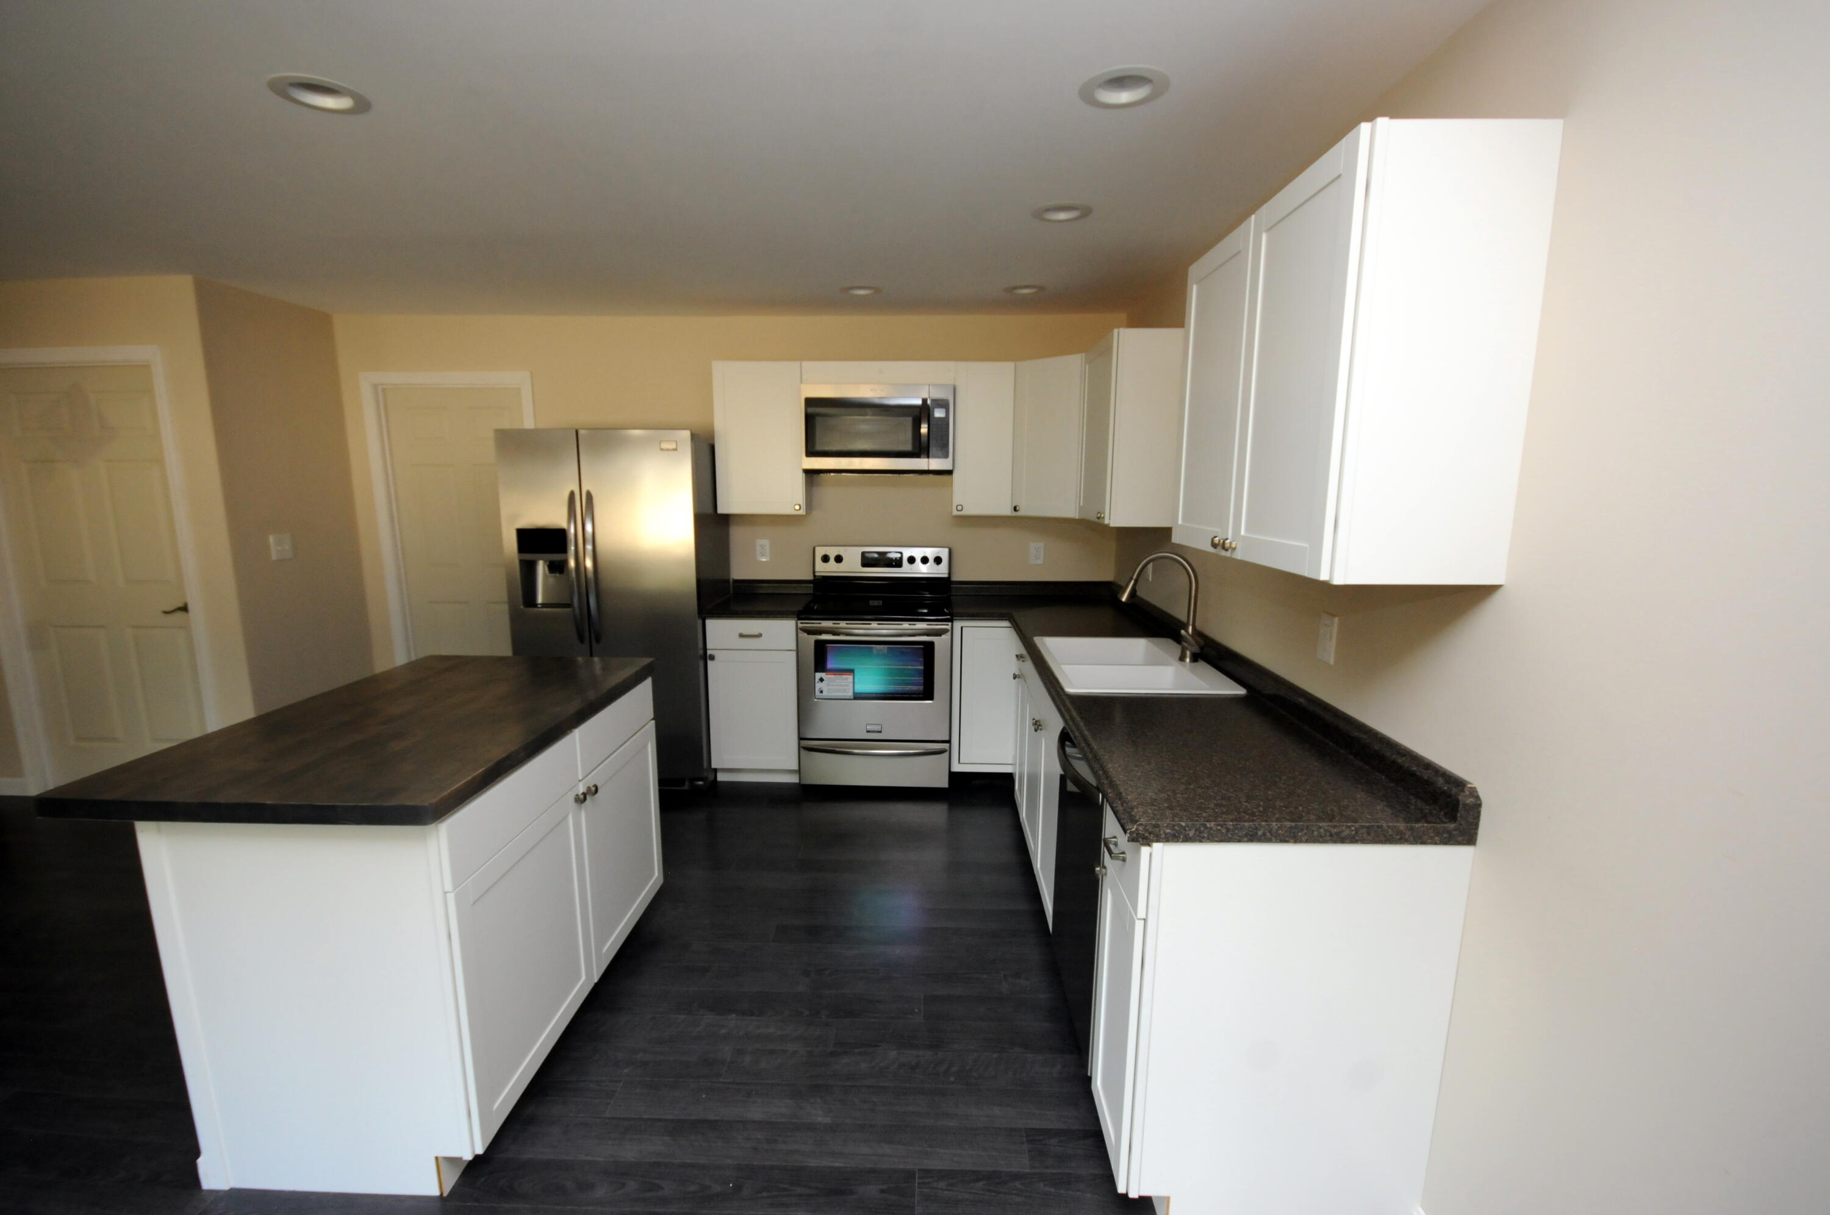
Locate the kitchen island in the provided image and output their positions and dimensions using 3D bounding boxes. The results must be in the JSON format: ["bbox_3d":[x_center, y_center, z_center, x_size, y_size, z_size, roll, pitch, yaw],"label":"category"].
[{"bbox_3d":[-1.341,0.740,2.200,0.836,0.919,1.224,0,10,1],"label":"kitchen island"}]

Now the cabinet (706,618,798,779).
[{"bbox_3d":[-0.794,0.442,4.110,0.456,0.876,0.635,0,10,1],"label":"cabinet"}]

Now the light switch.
[{"bbox_3d":[1.065,0.081,1.961,0.008,0.118,0.073,0,9,2],"label":"light switch"}]

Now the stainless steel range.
[{"bbox_3d":[-0.190,0.298,4.017,0.754,1.180,0.690,0,9,2],"label":"stainless steel range"}]

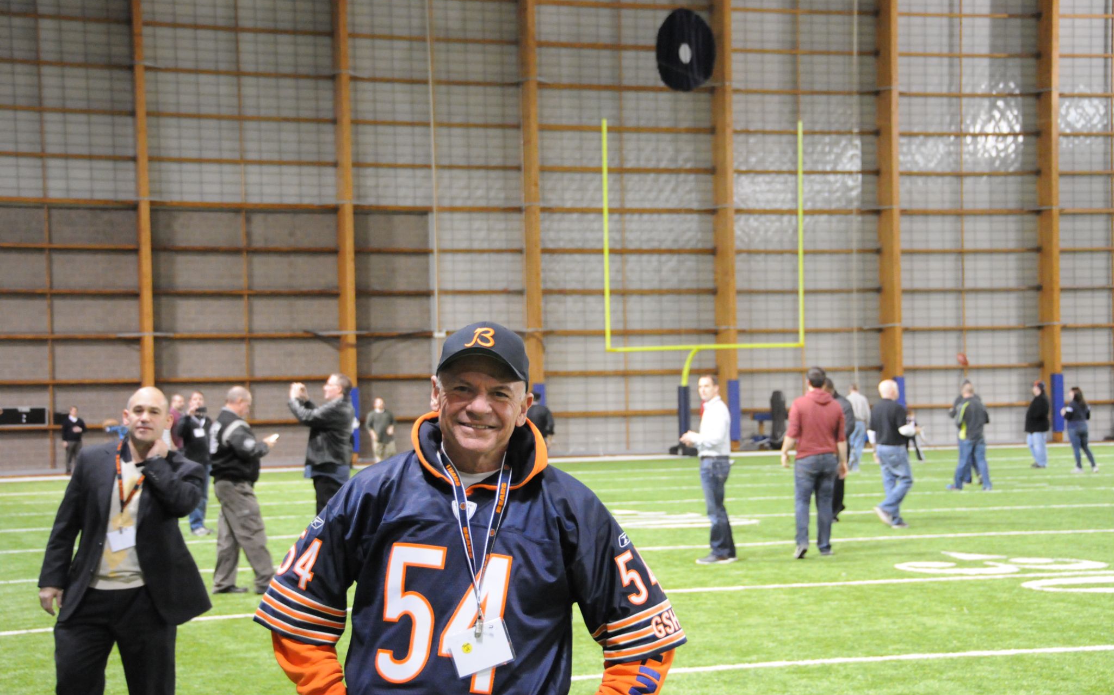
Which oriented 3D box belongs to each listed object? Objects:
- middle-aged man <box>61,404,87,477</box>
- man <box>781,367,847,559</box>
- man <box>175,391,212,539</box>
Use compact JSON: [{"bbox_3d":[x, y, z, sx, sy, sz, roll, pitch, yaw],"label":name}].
[{"bbox_3d":[-12.539,2.387,52.976,0.620,1.790,0.420,-1,-2,-11],"label":"middle-aged man"},{"bbox_3d":[2.526,1.122,20.075,0.660,1.850,0.480,-1,-2,6],"label":"man"},{"bbox_3d":[-4.609,1.464,25.975,0.560,1.820,0.480,-1,-2,-18],"label":"man"}]

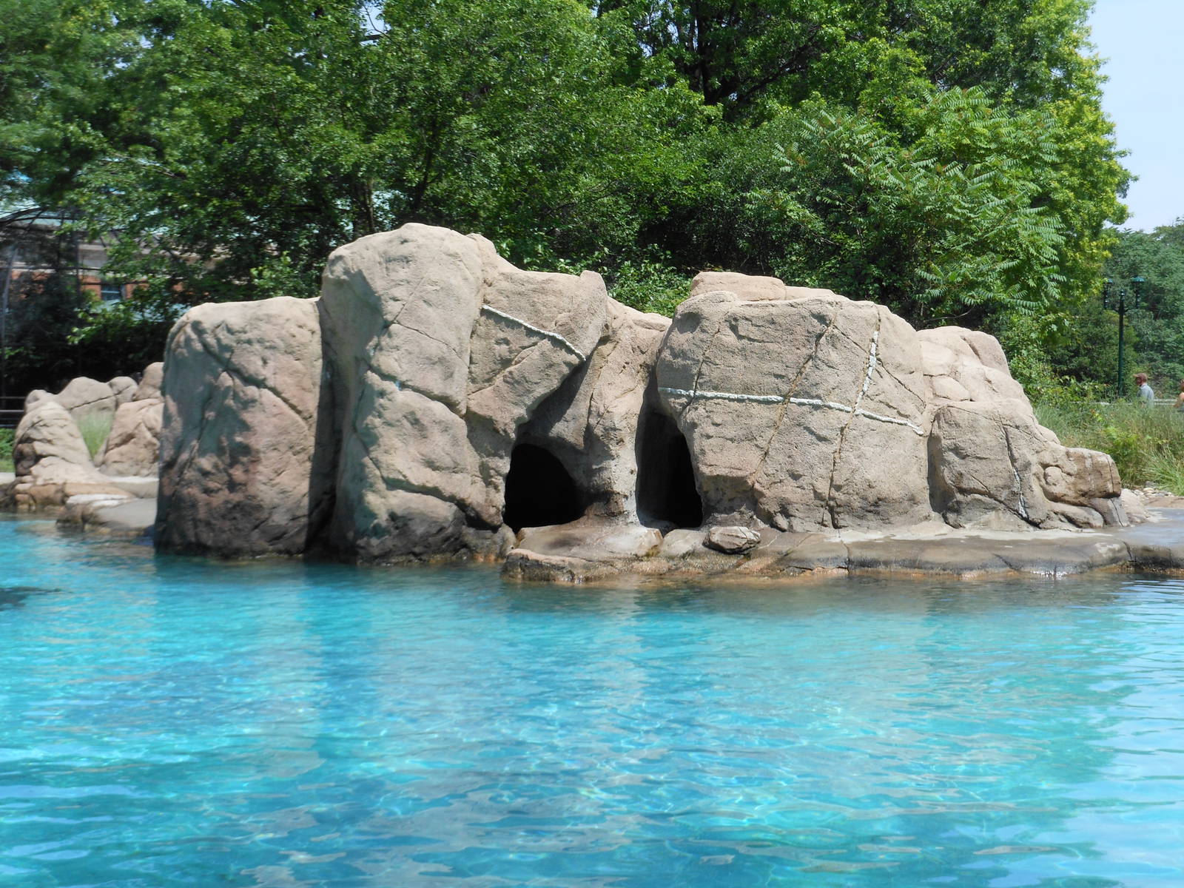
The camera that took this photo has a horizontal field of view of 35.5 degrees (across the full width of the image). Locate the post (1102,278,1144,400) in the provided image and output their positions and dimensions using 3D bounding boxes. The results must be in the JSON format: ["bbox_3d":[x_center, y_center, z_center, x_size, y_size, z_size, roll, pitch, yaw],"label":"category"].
[{"bbox_3d":[13.486,-2.087,47.074,1.150,4.350,0.380,1,2,20],"label":"post"}]

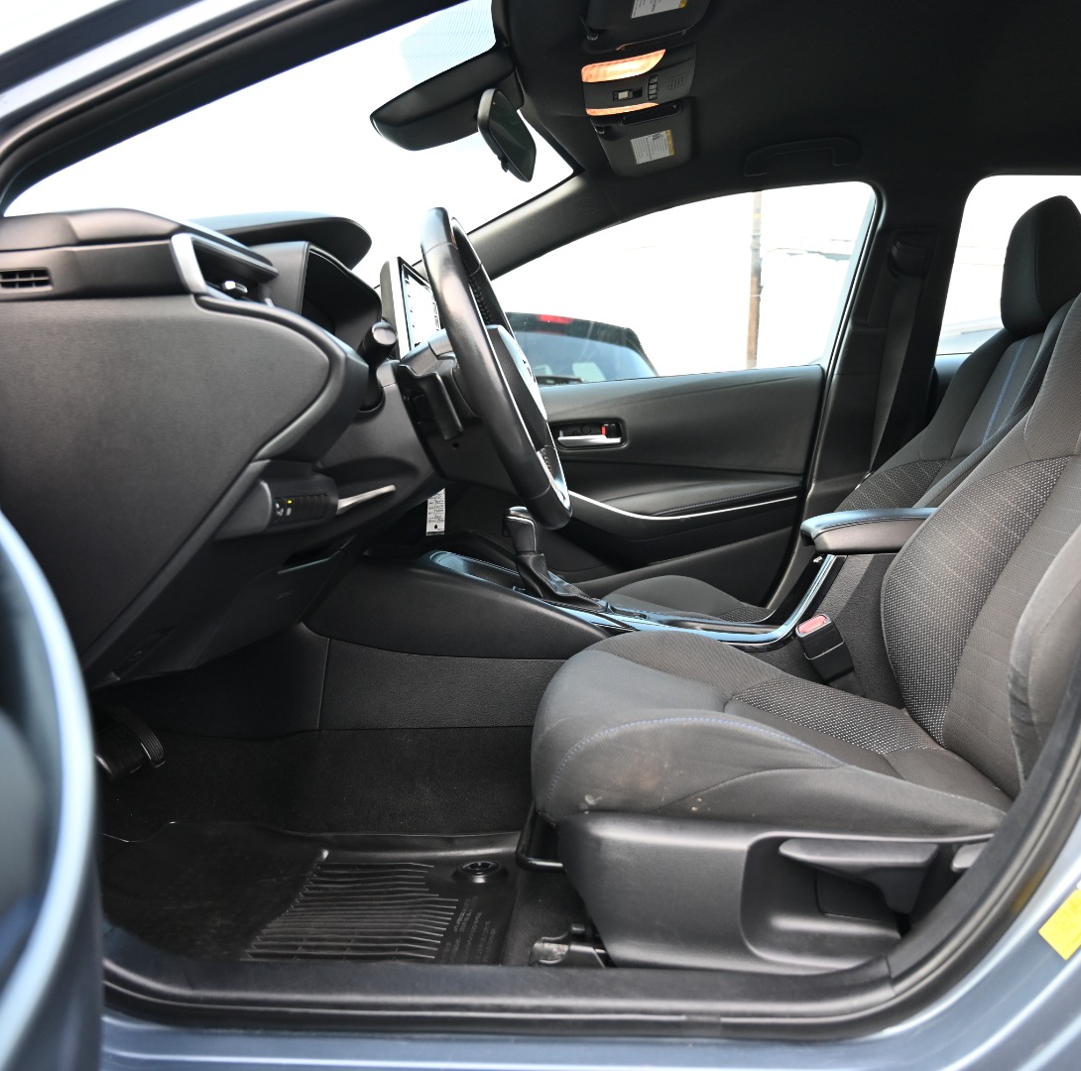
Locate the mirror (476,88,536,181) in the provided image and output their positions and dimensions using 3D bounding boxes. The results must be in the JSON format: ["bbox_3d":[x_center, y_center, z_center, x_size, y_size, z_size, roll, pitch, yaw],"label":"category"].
[{"bbox_3d":[-0.046,-0.545,1.472,0.034,0.066,0.250,11,11,12],"label":"mirror"}]

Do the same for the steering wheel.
[{"bbox_3d":[-0.056,-0.174,1.167,0.085,0.370,0.370,-22,7,7],"label":"steering wheel"}]

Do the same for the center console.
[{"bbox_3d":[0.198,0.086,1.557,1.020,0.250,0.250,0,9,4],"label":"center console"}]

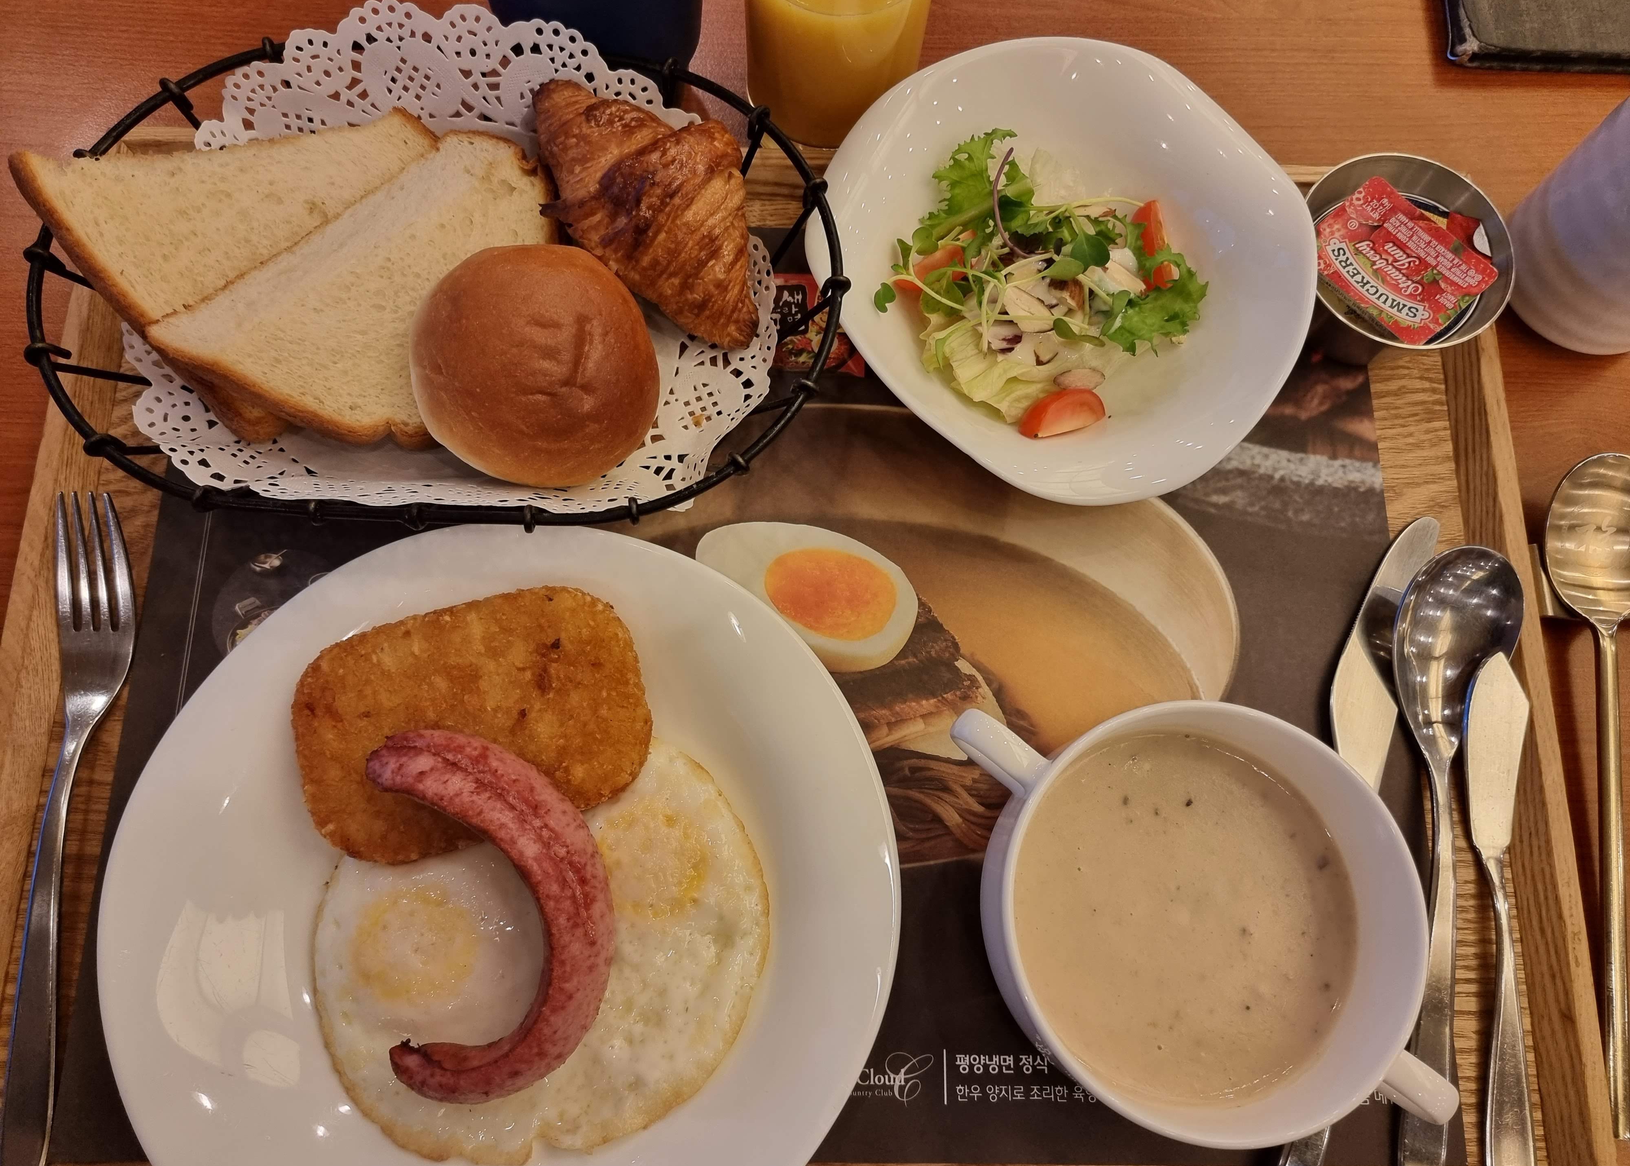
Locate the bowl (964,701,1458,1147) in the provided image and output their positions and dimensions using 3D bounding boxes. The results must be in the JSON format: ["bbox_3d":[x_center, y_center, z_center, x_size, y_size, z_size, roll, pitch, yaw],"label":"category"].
[{"bbox_3d":[0.099,0.090,0.312,0.155,0.062,0.108,38,78,9],"label":"bowl"}]

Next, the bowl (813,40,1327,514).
[{"bbox_3d":[0.075,-0.093,0.363,0.139,0.055,0.147,-42,80,-10],"label":"bowl"}]

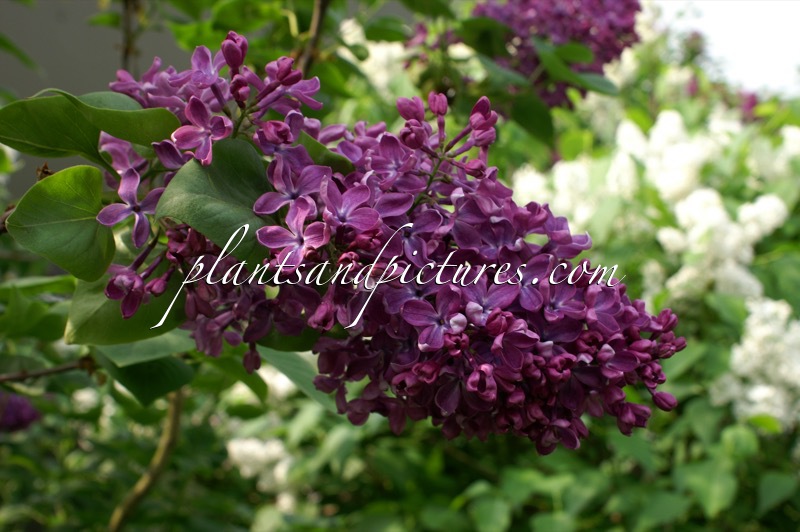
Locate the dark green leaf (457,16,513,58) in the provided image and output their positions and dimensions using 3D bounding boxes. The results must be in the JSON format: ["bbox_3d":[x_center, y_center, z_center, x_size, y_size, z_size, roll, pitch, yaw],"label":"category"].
[{"bbox_3d":[0.066,-0.178,0.900,0.036,0.013,0.042,25,57,18],"label":"dark green leaf"}]

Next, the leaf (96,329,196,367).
[{"bbox_3d":[-0.112,0.035,0.510,0.046,0.012,0.032,-16,40,-20],"label":"leaf"}]

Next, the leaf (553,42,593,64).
[{"bbox_3d":[0.139,-0.169,0.920,0.033,0.018,0.022,0,6,0],"label":"leaf"}]

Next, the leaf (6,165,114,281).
[{"bbox_3d":[-0.137,-0.018,0.465,0.044,0.046,0.012,-11,-22,5],"label":"leaf"}]

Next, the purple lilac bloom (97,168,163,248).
[{"bbox_3d":[-0.094,-0.020,0.405,0.024,0.027,0.012,-1,6,-6],"label":"purple lilac bloom"}]

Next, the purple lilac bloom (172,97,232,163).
[{"bbox_3d":[-0.070,-0.048,0.405,0.021,0.024,0.012,1,6,6],"label":"purple lilac bloom"}]

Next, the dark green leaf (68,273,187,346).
[{"bbox_3d":[-0.103,0.013,0.435,0.045,0.034,0.018,0,5,-6],"label":"dark green leaf"}]

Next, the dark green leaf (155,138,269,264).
[{"bbox_3d":[-0.067,-0.024,0.418,0.044,0.046,0.018,1,5,11],"label":"dark green leaf"}]

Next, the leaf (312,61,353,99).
[{"bbox_3d":[-0.046,-0.129,0.800,0.031,0.027,0.020,0,6,0],"label":"leaf"}]

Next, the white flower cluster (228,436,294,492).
[{"bbox_3d":[-0.217,0.309,1.800,0.105,0.090,0.090,0,6,0],"label":"white flower cluster"}]

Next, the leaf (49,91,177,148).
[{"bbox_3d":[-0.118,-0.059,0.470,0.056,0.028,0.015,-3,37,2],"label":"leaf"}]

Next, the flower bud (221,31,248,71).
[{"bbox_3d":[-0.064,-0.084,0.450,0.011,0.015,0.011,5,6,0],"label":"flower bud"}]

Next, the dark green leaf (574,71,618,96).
[{"bbox_3d":[0.149,-0.138,0.880,0.036,0.012,0.024,16,40,20],"label":"dark green leaf"}]

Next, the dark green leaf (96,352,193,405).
[{"bbox_3d":[-0.115,0.049,0.520,0.043,0.034,0.012,8,-37,-1],"label":"dark green leaf"}]

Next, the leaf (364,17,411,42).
[{"bbox_3d":[-0.010,-0.184,0.900,0.037,0.021,0.024,0,6,0],"label":"leaf"}]

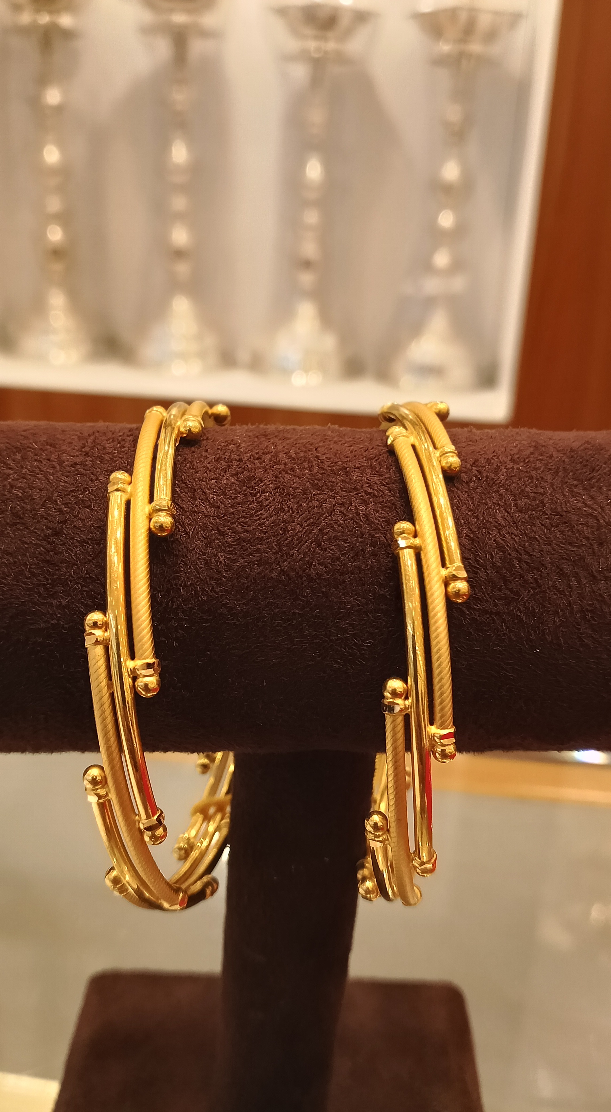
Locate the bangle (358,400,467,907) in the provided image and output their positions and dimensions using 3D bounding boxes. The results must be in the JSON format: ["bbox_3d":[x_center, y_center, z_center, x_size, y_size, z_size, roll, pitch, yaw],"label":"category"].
[{"bbox_3d":[0.014,0.013,0.120,0.009,0.067,0.067,3,18,3],"label":"bangle"}]

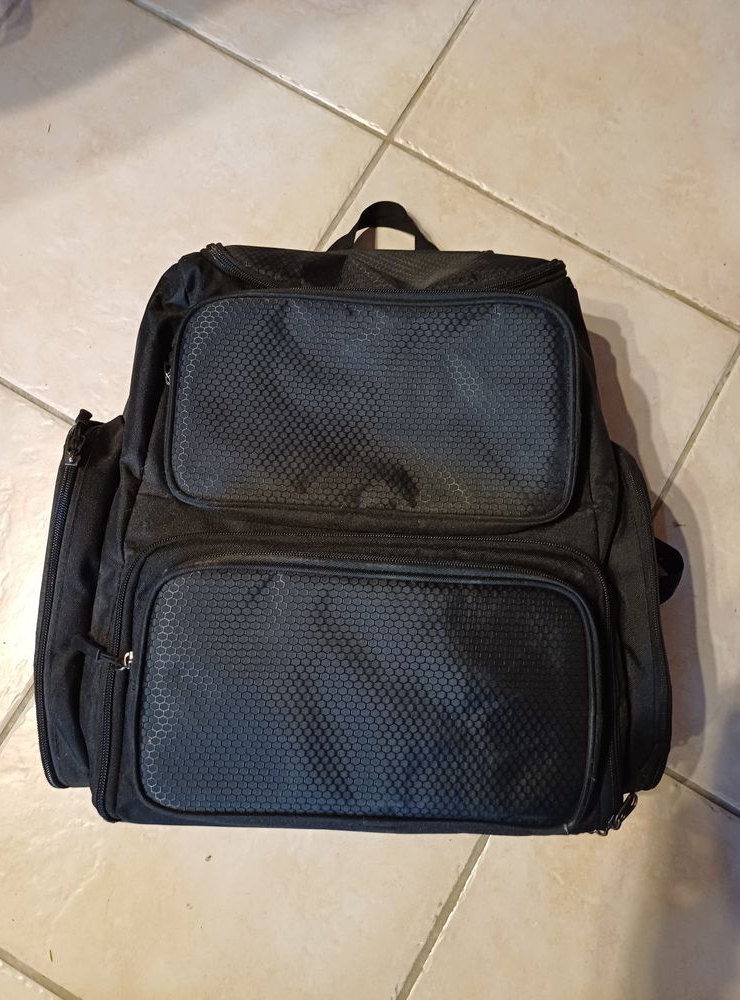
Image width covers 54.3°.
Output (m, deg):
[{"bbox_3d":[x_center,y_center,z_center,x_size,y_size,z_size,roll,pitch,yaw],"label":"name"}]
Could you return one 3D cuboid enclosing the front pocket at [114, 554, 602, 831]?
[{"bbox_3d":[-0.006,0.101,0.392,0.252,0.038,0.139,2,81,-1],"label":"front pocket"}]

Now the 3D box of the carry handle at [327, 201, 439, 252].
[{"bbox_3d":[0.011,-0.209,0.552,0.085,0.020,0.047,2,80,-1],"label":"carry handle"}]

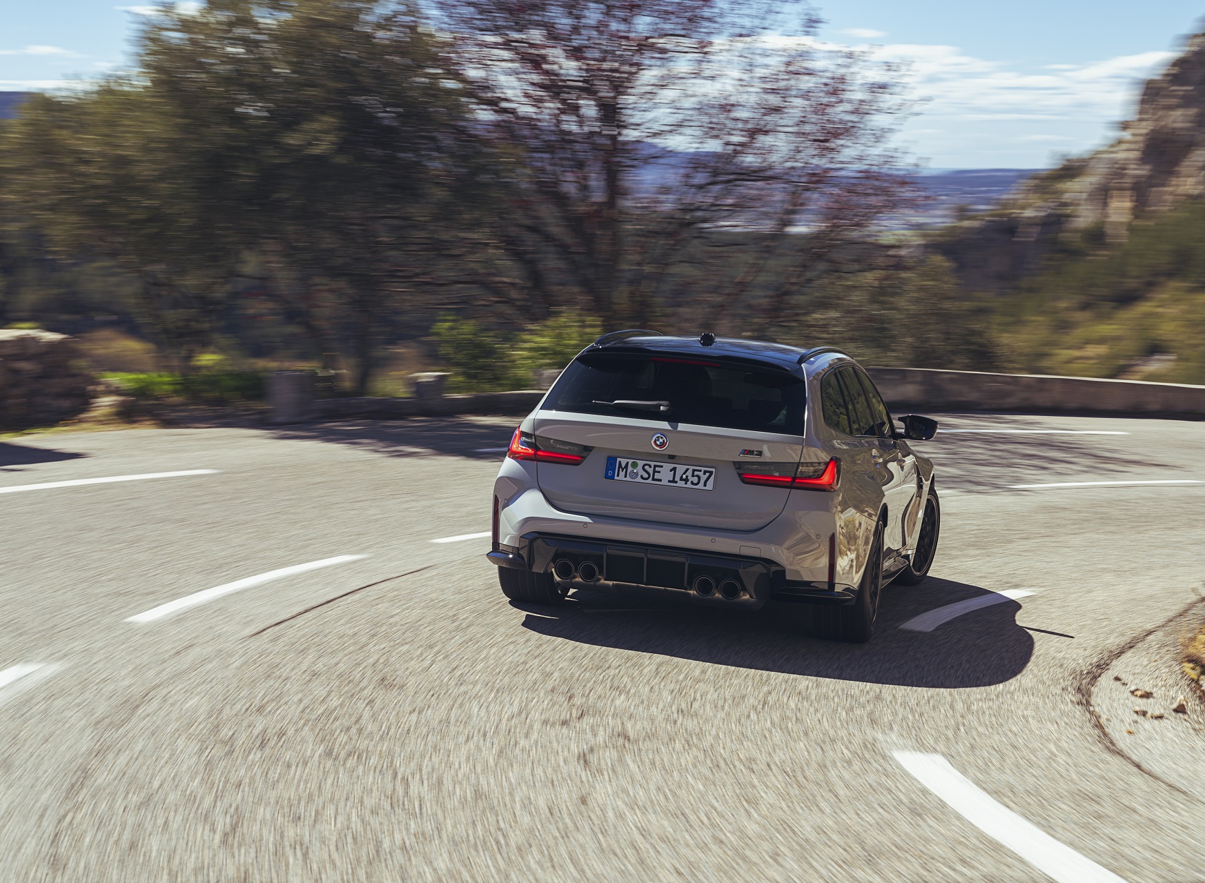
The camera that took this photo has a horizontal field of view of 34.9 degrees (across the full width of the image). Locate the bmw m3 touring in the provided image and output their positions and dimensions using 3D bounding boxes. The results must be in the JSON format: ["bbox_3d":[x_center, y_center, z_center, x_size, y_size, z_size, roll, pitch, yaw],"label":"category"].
[{"bbox_3d":[0.847,0.171,11.159,1.960,1.445,4.800,6,3,15],"label":"bmw m3 touring"}]

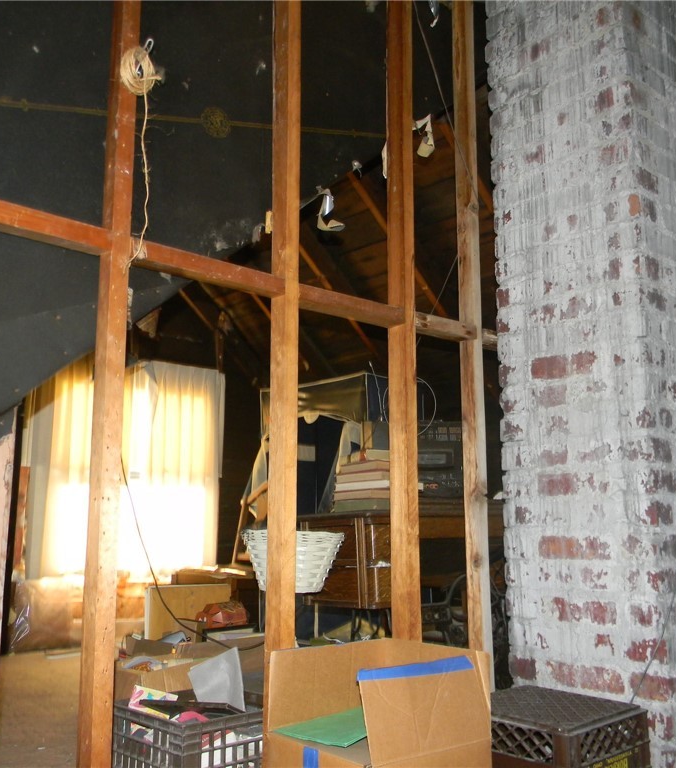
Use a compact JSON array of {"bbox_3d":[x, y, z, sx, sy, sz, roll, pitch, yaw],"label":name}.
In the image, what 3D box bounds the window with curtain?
[{"bbox_3d":[-1.228,0.485,5.047,1.294,1.308,0.130,9,-13,-41],"label":"window with curtain"}]

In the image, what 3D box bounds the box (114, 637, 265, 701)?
[{"bbox_3d":[-0.486,0.938,2.378,0.280,0.340,0.460,-7,-12,35],"label":"box"}]

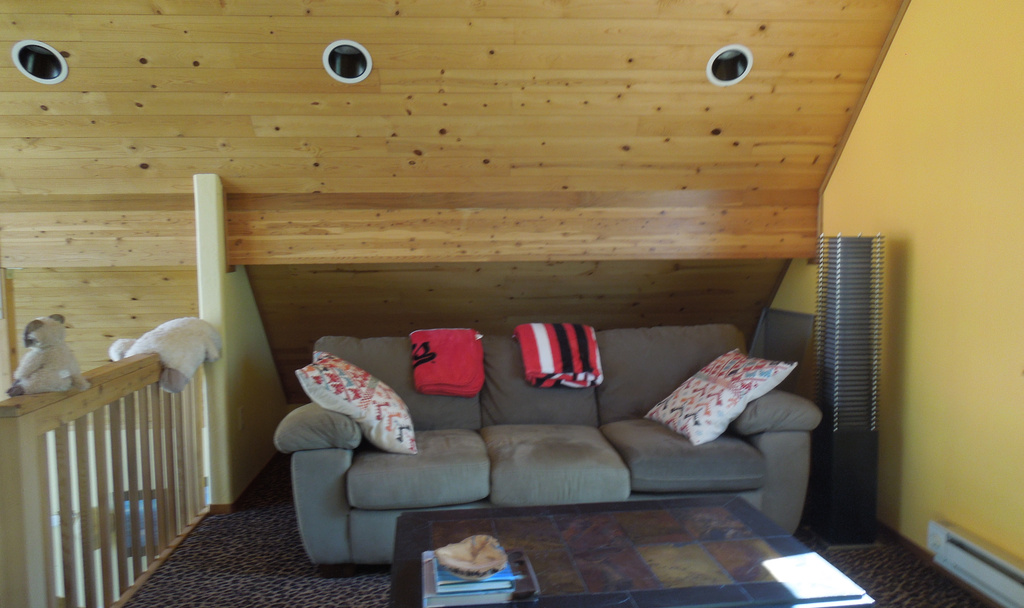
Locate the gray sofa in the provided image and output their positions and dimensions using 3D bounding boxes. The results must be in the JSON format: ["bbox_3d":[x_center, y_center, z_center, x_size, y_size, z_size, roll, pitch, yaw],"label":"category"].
[{"bbox_3d":[0.156,0.627,3.593,2.343,0.939,0.932,-1,4,-7],"label":"gray sofa"}]

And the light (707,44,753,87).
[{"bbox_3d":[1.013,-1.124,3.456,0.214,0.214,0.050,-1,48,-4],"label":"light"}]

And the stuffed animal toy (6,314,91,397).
[{"bbox_3d":[-1.666,0.177,2.664,0.281,0.280,0.192,-3,5,-26],"label":"stuffed animal toy"}]

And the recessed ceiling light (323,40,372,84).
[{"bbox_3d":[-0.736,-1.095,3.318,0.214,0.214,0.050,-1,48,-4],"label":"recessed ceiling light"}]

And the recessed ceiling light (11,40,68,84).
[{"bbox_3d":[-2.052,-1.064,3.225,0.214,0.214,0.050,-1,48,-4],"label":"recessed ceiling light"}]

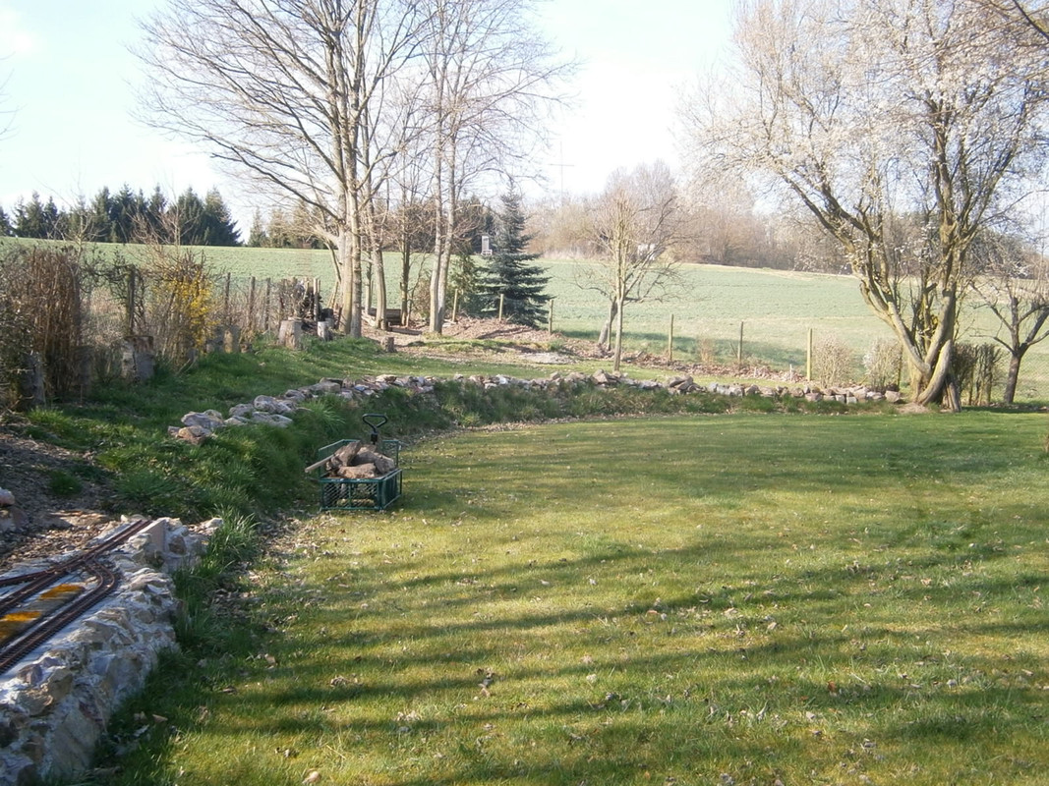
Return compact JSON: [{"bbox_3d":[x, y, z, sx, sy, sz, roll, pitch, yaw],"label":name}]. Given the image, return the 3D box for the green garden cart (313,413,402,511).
[{"bbox_3d":[-1.403,0.587,9.494,0.560,0.780,1.020,0,3,3],"label":"green garden cart"}]

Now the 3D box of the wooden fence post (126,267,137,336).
[{"bbox_3d":[-5.336,-1.107,14.800,0.095,1.214,0.095,0,3,0],"label":"wooden fence post"}]

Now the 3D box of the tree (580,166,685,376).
[{"bbox_3d":[2.142,-2.409,22.000,2.100,3.900,2.100,0,3,0],"label":"tree"}]

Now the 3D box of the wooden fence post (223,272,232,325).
[{"bbox_3d":[-5.389,-1.624,19.800,0.085,1.160,0.085,0,3,0],"label":"wooden fence post"}]

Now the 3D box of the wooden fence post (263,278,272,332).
[{"bbox_3d":[-5.646,-1.925,24.000,0.085,1.233,0.085,0,3,0],"label":"wooden fence post"}]

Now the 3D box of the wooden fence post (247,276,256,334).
[{"bbox_3d":[-5.542,-1.791,22.200,0.090,1.201,0.090,0,3,0],"label":"wooden fence post"}]

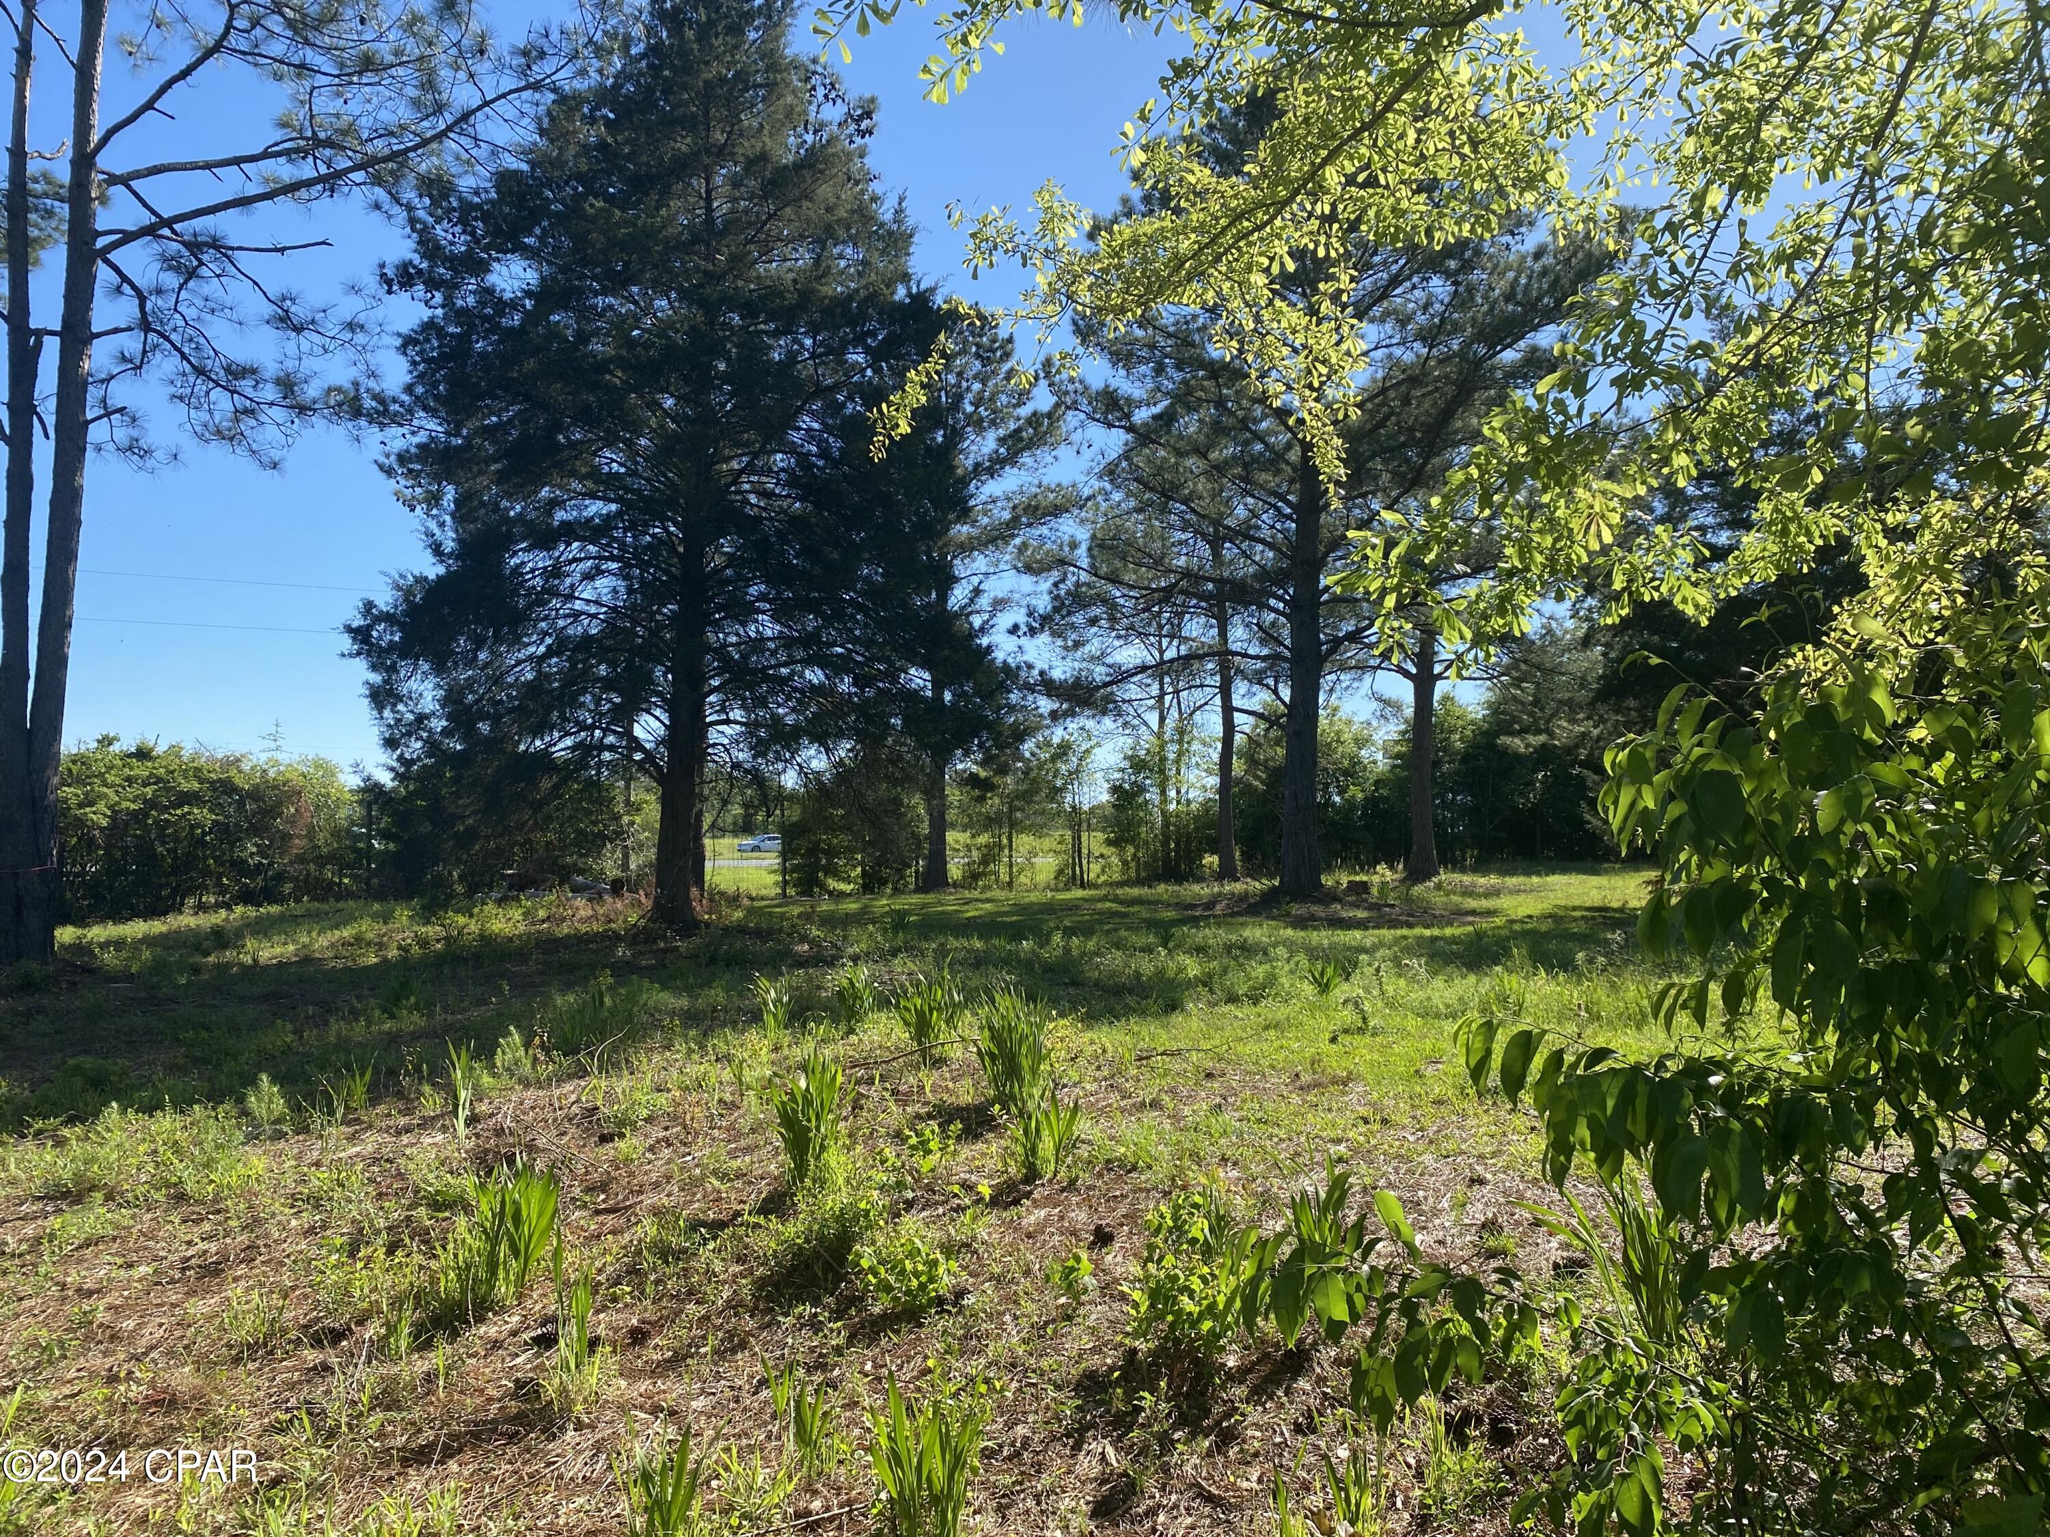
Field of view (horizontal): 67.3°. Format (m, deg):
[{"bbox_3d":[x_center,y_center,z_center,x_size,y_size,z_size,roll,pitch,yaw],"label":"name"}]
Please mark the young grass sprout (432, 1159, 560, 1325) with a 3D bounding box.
[{"bbox_3d":[-1.547,1.385,4.500,0.363,0.434,0.309,0,-2,0],"label":"young grass sprout"}]

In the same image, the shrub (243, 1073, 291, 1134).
[{"bbox_3d":[-3.374,1.486,6.850,0.207,0.248,0.197,0,-2,0],"label":"shrub"}]

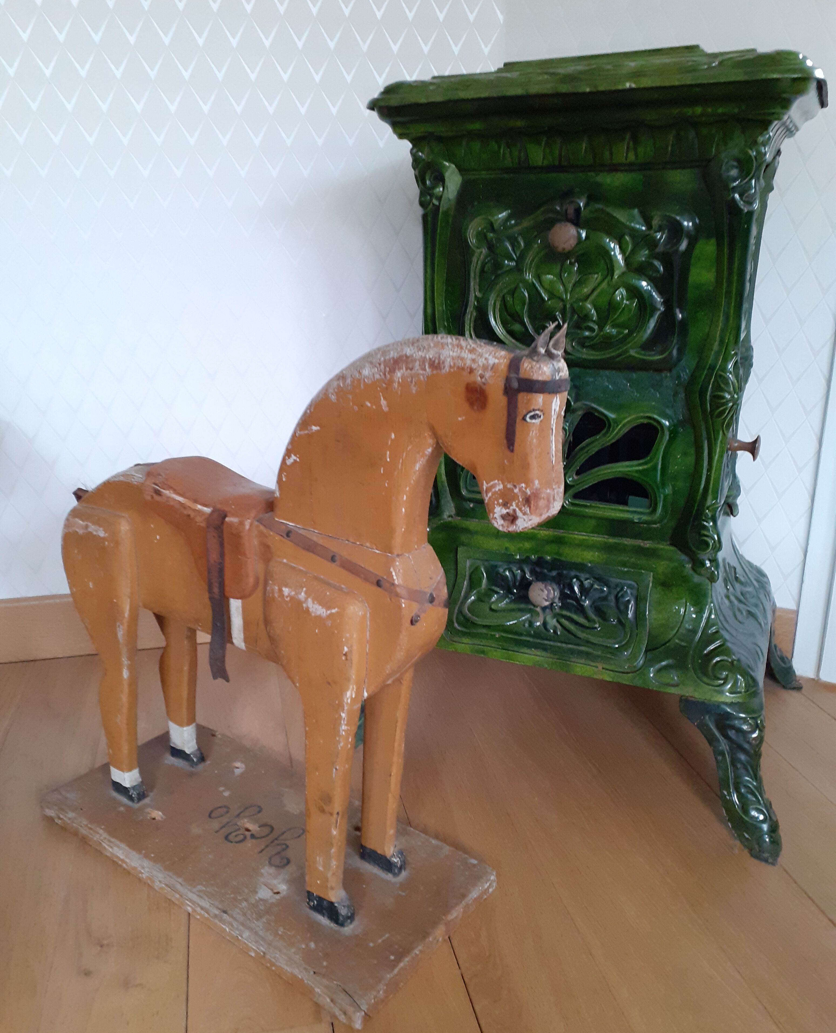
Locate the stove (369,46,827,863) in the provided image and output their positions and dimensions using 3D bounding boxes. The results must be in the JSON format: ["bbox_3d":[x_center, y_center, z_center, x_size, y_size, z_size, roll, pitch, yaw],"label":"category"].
[{"bbox_3d":[0.242,-0.105,1.127,0.560,0.840,0.431,8,21,23],"label":"stove"}]

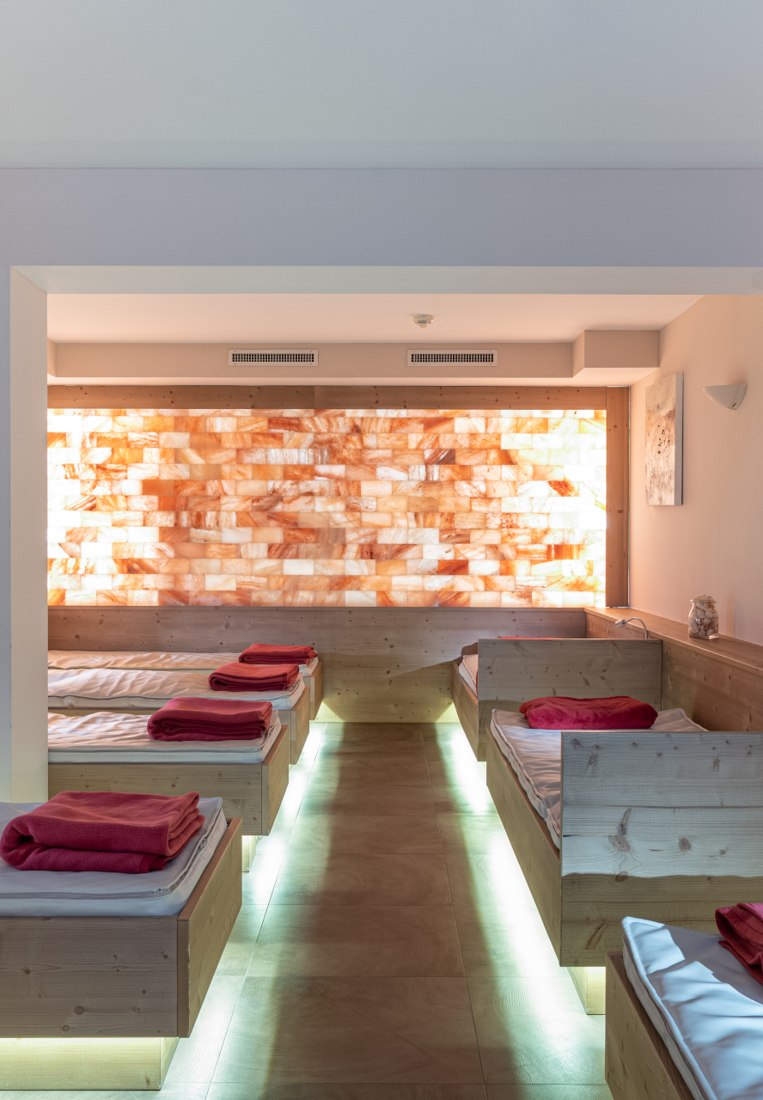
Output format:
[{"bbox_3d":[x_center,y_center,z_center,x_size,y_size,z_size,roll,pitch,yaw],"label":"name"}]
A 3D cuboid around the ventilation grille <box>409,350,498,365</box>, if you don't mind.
[{"bbox_3d":[0.434,-1.165,6.669,0.550,0.105,0.020,0,1,0],"label":"ventilation grille"}]

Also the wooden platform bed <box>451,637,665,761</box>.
[{"bbox_3d":[0.885,0.711,6.083,0.857,0.610,1.915,0,1,0],"label":"wooden platform bed"}]

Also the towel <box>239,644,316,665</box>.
[{"bbox_3d":[-0.612,0.623,6.552,0.434,0.077,0.380,0,1,0],"label":"towel"}]

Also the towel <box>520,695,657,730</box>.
[{"bbox_3d":[0.796,0.620,4.235,0.512,0.090,0.328,0,1,0],"label":"towel"}]

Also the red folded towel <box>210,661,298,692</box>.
[{"bbox_3d":[-0.617,0.625,5.376,0.407,0.086,0.404,0,1,0],"label":"red folded towel"}]

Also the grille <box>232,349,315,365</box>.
[{"bbox_3d":[-0.667,-1.189,6.809,0.554,0.104,0.025,0,1,0],"label":"grille"}]

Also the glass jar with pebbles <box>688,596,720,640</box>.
[{"bbox_3d":[1.454,0.299,4.945,0.133,0.195,0.133,0,1,0],"label":"glass jar with pebbles"}]

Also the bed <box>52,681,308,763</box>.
[{"bbox_3d":[-1.375,0.856,5.414,1.999,0.272,0.830,0,1,0],"label":"bed"}]

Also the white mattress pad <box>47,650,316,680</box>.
[{"bbox_3d":[-1.400,0.694,6.661,1.994,0.099,0.742,0,1,0],"label":"white mattress pad"}]

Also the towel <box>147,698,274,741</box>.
[{"bbox_3d":[-0.632,0.633,4.127,0.425,0.097,0.362,0,1,0],"label":"towel"}]

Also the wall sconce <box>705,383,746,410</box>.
[{"bbox_3d":[1.512,-0.671,4.898,0.142,0.095,0.332,0,1,0],"label":"wall sconce"}]

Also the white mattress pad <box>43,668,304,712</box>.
[{"bbox_3d":[-1.407,0.705,5.478,1.994,0.103,0.805,0,1,0],"label":"white mattress pad"}]

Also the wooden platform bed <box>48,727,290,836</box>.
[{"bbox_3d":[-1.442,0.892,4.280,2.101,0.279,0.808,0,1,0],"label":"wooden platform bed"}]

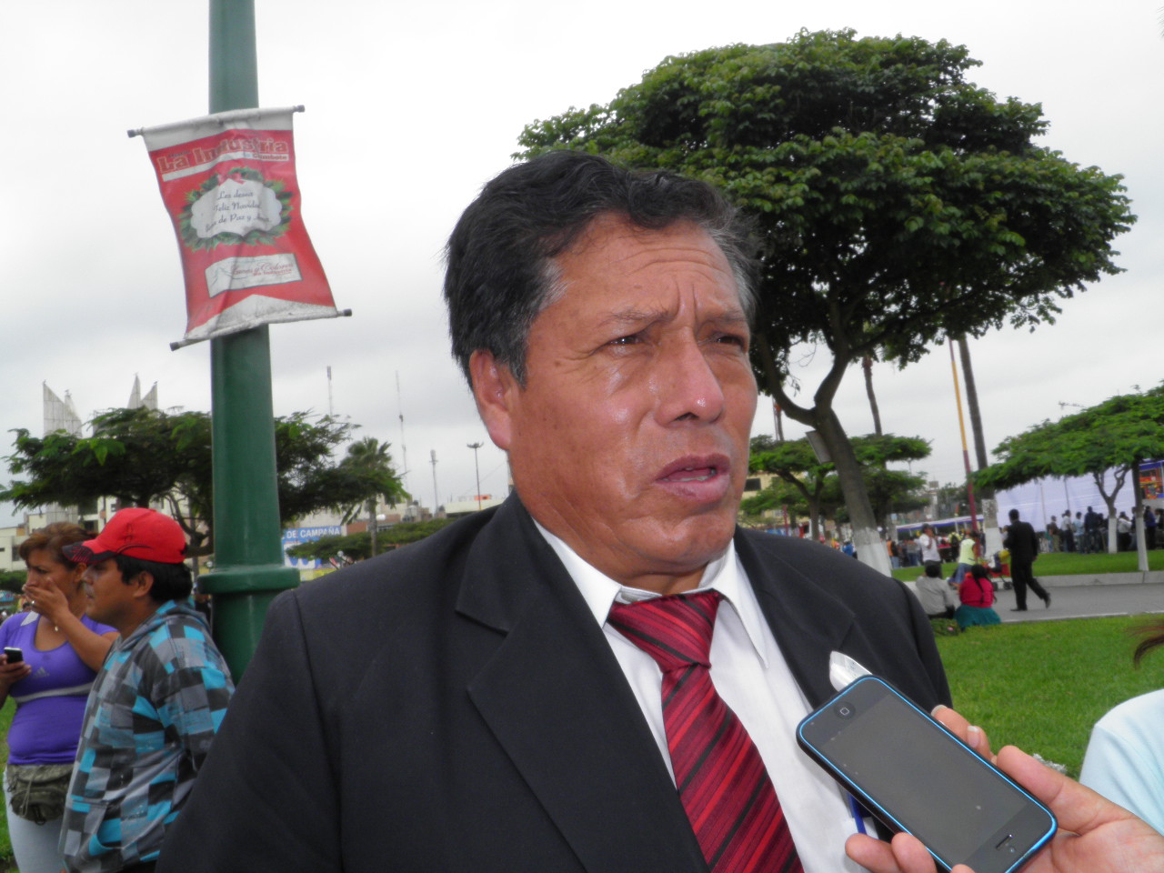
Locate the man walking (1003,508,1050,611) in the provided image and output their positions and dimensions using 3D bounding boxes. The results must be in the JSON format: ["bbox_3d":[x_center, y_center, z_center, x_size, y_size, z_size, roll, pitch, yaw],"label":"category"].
[{"bbox_3d":[7.310,2.028,16.600,0.680,1.690,0.520,-9,-8,34],"label":"man walking"}]

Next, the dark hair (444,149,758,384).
[{"bbox_3d":[0.011,-0.095,0.610,0.180,0.160,0.200,-1,-7,-28],"label":"dark hair"}]

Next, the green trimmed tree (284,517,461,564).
[{"bbox_3d":[-8.614,5.282,42.000,7.300,3.200,6.800,-4,-6,0],"label":"green trimmed tree"}]

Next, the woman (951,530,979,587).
[{"bbox_3d":[8.113,2.583,21.300,0.620,1.360,0.520,1,-8,-41],"label":"woman"}]

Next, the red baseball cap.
[{"bbox_3d":[-1.028,0.224,2.270,0.260,0.130,0.180,-2,-7,-23],"label":"red baseball cap"}]

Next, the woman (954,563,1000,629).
[{"bbox_3d":[5.484,2.215,14.000,0.640,0.900,0.720,-6,-6,14],"label":"woman"}]

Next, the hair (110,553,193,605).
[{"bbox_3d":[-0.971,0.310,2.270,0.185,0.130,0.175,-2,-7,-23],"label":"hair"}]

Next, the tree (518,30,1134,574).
[{"bbox_3d":[2.700,-0.731,10.600,6.200,6.400,6.000,-4,-6,0],"label":"tree"}]

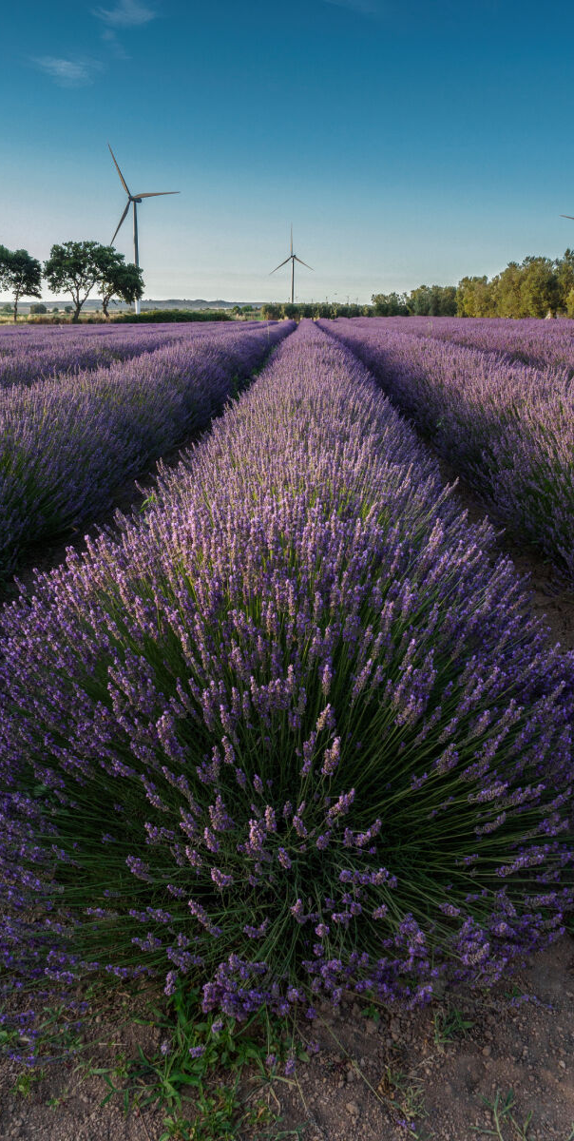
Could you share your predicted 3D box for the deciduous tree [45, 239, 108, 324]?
[{"bbox_3d":[-16.764,-22.998,62.972,4.990,6.120,4.990,0,18,0],"label":"deciduous tree"}]

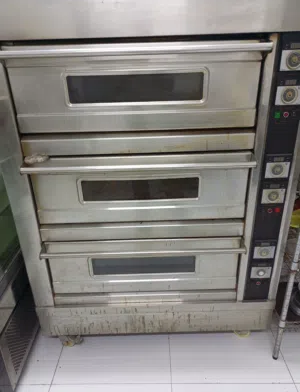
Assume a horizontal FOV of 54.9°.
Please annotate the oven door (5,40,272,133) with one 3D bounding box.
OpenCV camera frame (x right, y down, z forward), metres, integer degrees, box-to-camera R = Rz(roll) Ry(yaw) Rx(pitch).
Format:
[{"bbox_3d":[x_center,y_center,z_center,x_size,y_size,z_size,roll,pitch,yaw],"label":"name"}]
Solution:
[{"bbox_3d":[-0.055,-0.397,1.070,0.914,0.300,0.050,-2,23,0],"label":"oven door"}]

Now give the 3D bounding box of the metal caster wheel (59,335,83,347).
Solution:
[{"bbox_3d":[-0.460,0.796,1.671,0.115,0.110,0.100,-2,23,0],"label":"metal caster wheel"}]

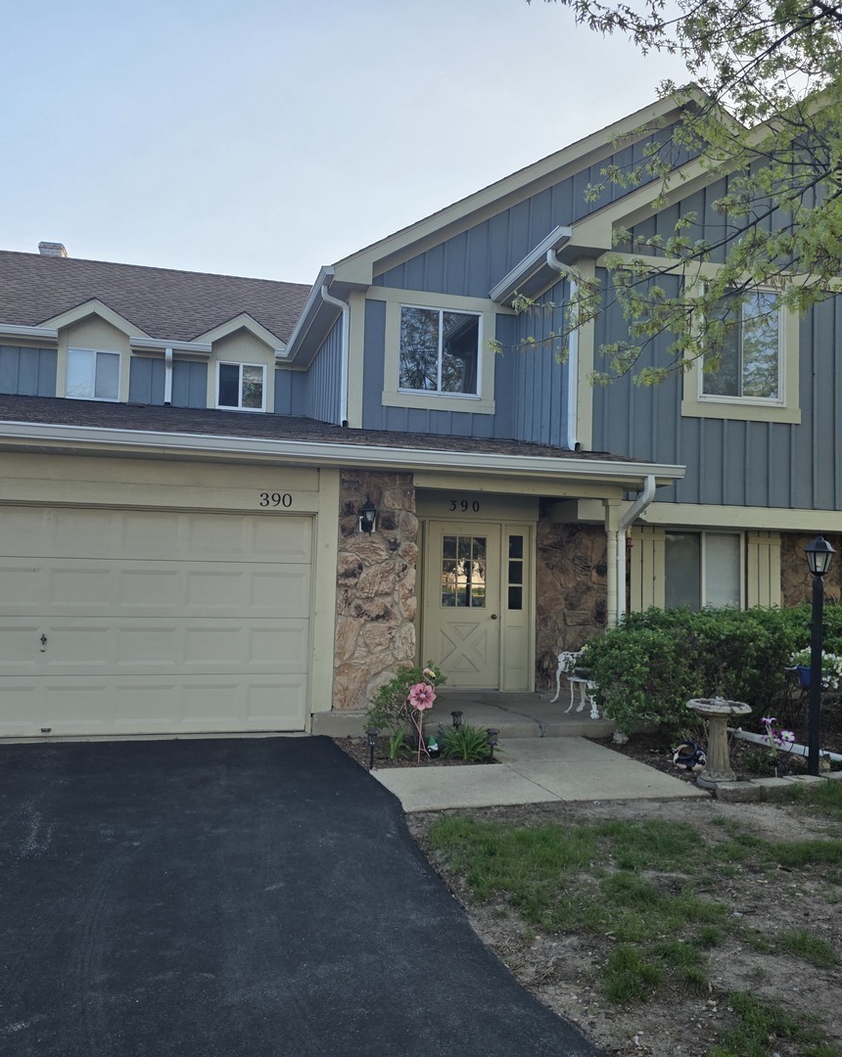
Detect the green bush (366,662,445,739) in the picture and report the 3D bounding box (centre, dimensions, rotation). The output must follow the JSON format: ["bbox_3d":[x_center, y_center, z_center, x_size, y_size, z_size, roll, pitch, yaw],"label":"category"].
[{"bbox_3d":[-0.129,1.434,7.791,0.660,0.670,0.600,2,-4,-14],"label":"green bush"}]

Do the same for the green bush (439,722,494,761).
[{"bbox_3d":[0.404,1.870,8.266,0.480,0.300,0.460,1,-3,0],"label":"green bush"}]

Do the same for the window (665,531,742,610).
[{"bbox_3d":[3.582,0.748,11.930,1.120,1.394,0.100,2,-3,-15],"label":"window"}]

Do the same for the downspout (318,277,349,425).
[{"bbox_3d":[-1.125,-2.269,12.042,0.400,1.930,0.160,2,-3,-15],"label":"downspout"}]

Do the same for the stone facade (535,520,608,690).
[{"bbox_3d":[1.835,0.939,11.447,0.987,2.051,0.200,2,-3,-15],"label":"stone facade"}]

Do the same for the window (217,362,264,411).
[{"bbox_3d":[-2.971,-2.344,15.507,0.788,0.816,0.100,2,-3,-15],"label":"window"}]

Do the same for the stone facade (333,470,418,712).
[{"bbox_3d":[-0.471,0.612,9.176,0.790,2.300,0.200,2,-4,-14],"label":"stone facade"}]

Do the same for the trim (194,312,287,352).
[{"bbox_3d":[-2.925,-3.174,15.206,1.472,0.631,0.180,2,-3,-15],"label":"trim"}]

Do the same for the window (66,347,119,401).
[{"bbox_3d":[-5.528,-2.591,15.825,0.870,0.850,0.100,2,-4,-14],"label":"window"}]

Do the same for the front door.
[{"bbox_3d":[0.510,0.925,11.357,0.920,1.990,0.060,2,-4,-14],"label":"front door"}]

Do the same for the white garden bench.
[{"bbox_3d":[1.698,1.547,9.346,0.540,0.540,1.200,2,-4,-14],"label":"white garden bench"}]

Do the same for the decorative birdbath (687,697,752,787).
[{"bbox_3d":[2.377,1.682,7.480,0.515,0.660,0.515,2,-3,-15],"label":"decorative birdbath"}]

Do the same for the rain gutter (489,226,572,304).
[{"bbox_3d":[1.329,-3.232,11.640,0.140,0.120,2.450,2,-4,-15],"label":"rain gutter"}]

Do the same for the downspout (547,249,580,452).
[{"bbox_3d":[1.646,-2.053,10.781,0.390,2.357,0.160,2,-3,-15],"label":"downspout"}]

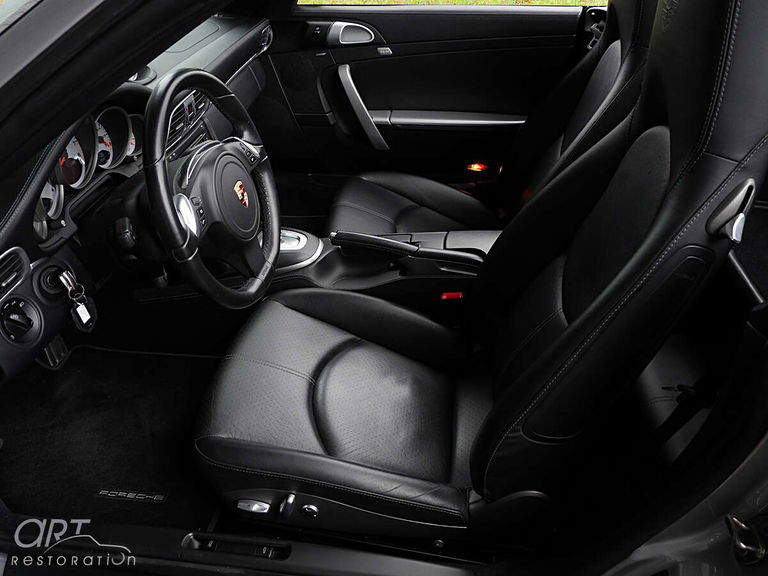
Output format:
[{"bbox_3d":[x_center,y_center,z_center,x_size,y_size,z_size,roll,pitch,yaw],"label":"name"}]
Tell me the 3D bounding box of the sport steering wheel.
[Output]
[{"bbox_3d":[-0.260,-0.147,0.964,0.100,0.370,0.370,-9,30,14],"label":"sport steering wheel"}]

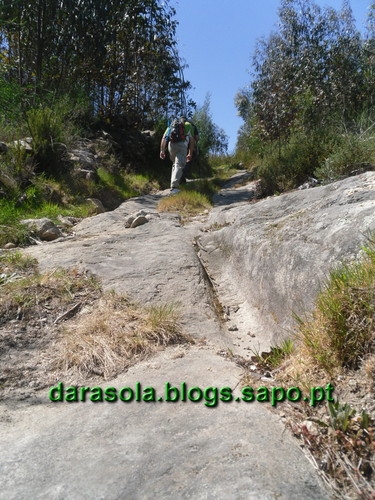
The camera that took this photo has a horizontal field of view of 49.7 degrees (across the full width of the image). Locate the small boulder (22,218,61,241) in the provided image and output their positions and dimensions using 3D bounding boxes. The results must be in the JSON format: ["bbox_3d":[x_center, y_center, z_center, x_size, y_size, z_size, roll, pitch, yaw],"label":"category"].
[{"bbox_3d":[-1.986,-0.279,5.500,0.560,0.290,0.420,0,3,0],"label":"small boulder"}]

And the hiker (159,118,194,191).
[{"bbox_3d":[-0.225,-2.149,9.100,0.720,1.680,0.580,1,3,10],"label":"hiker"}]

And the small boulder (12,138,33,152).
[{"bbox_3d":[-3.019,-1.912,7.400,0.370,0.260,0.320,0,3,0],"label":"small boulder"}]

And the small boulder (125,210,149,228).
[{"bbox_3d":[-0.750,-0.449,5.950,0.360,0.250,0.300,0,3,0],"label":"small boulder"}]

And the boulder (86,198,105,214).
[{"bbox_3d":[-1.547,-0.731,6.800,0.310,0.270,0.290,0,3,0],"label":"boulder"}]

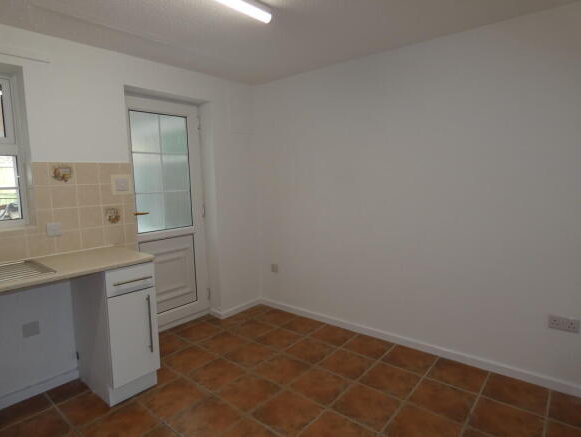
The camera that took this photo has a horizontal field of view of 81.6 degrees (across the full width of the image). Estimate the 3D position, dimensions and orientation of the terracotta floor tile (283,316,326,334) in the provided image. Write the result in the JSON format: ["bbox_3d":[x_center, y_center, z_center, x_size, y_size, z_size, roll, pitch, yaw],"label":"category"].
[{"bbox_3d":[0.117,1.012,3.172,0.326,0.010,0.326,3,8,40],"label":"terracotta floor tile"}]

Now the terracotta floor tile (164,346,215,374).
[{"bbox_3d":[-0.786,1.106,2.634,0.327,0.010,0.327,3,7,40],"label":"terracotta floor tile"}]

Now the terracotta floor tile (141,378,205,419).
[{"bbox_3d":[-0.754,1.158,2.169,0.318,0.012,0.318,3,8,40],"label":"terracotta floor tile"}]

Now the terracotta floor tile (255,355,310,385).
[{"bbox_3d":[-0.057,1.101,2.467,0.318,0.012,0.318,3,8,40],"label":"terracotta floor tile"}]

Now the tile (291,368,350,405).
[{"bbox_3d":[0.200,1.116,2.249,0.318,0.012,0.318,3,8,40],"label":"tile"}]

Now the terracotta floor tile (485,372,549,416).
[{"bbox_3d":[1.406,1.095,2.109,0.327,0.010,0.327,3,7,40],"label":"terracotta floor tile"}]

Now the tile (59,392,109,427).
[{"bbox_3d":[-1.225,1.163,2.117,0.326,0.010,0.326,3,8,40],"label":"tile"}]

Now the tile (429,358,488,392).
[{"bbox_3d":[1.142,1.066,2.304,0.326,0.010,0.326,3,8,40],"label":"tile"}]

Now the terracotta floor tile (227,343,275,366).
[{"bbox_3d":[-0.318,1.078,2.663,0.326,0.010,0.326,3,8,40],"label":"terracotta floor tile"}]

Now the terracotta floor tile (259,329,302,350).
[{"bbox_3d":[-0.093,1.049,2.942,0.318,0.012,0.318,3,8,40],"label":"terracotta floor tile"}]

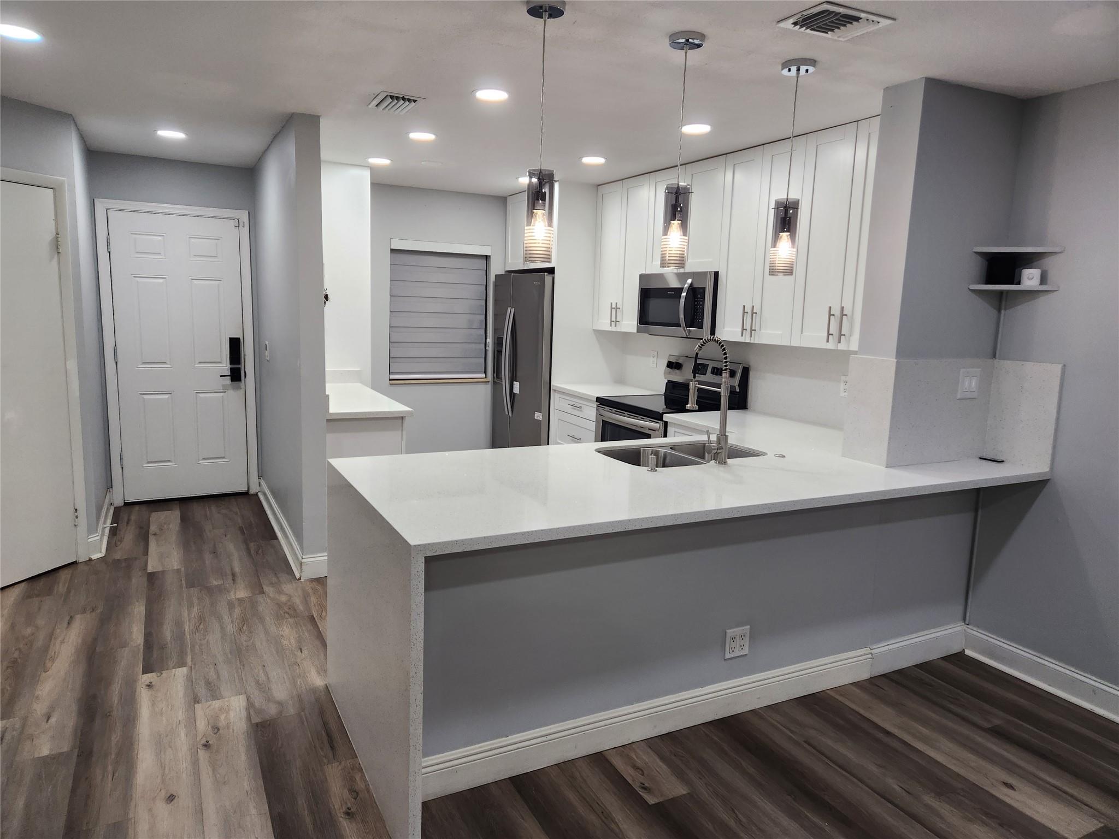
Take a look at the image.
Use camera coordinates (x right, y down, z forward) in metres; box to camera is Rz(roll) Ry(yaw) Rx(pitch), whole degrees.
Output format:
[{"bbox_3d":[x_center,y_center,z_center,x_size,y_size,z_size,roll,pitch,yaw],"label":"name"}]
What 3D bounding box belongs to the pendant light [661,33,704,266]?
[{"bbox_3d":[0.407,-0.897,2.494,0.119,0.762,0.119,2,8,0],"label":"pendant light"}]

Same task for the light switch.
[{"bbox_3d":[1.731,-0.149,3.137,0.119,0.122,0.012,-2,9,-27],"label":"light switch"}]

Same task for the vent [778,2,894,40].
[{"bbox_3d":[0.863,-1.241,2.316,0.279,0.020,0.206,-2,9,-27],"label":"vent"}]

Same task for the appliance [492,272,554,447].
[{"bbox_3d":[-0.074,-0.294,6.173,0.713,1.742,0.911,-2,9,-27],"label":"appliance"}]

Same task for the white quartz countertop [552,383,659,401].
[{"bbox_3d":[0.370,-0.199,5.473,0.634,0.037,0.653,-2,9,-27],"label":"white quartz countertop"}]

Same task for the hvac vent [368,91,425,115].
[{"bbox_3d":[-0.753,-1.463,3.430,0.196,0.020,0.307,-2,9,-27],"label":"hvac vent"}]

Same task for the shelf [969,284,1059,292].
[{"bbox_3d":[1.863,-0.539,3.071,0.302,0.023,0.163,5,9,17],"label":"shelf"}]

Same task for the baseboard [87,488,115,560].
[{"bbox_3d":[-2.899,0.628,4.737,0.074,0.139,1.218,-2,9,-27],"label":"baseboard"}]

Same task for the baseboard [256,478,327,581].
[{"bbox_3d":[-1.784,0.651,4.868,0.163,0.134,1.960,-2,9,-27],"label":"baseboard"}]

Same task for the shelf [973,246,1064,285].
[{"bbox_3d":[1.866,-0.623,3.058,0.302,0.153,0.163,5,9,17],"label":"shelf"}]

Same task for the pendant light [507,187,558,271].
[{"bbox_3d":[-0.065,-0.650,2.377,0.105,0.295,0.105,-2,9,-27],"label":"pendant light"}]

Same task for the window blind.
[{"bbox_3d":[-0.997,-0.864,6.176,0.832,1.040,0.050,-2,9,-27],"label":"window blind"}]

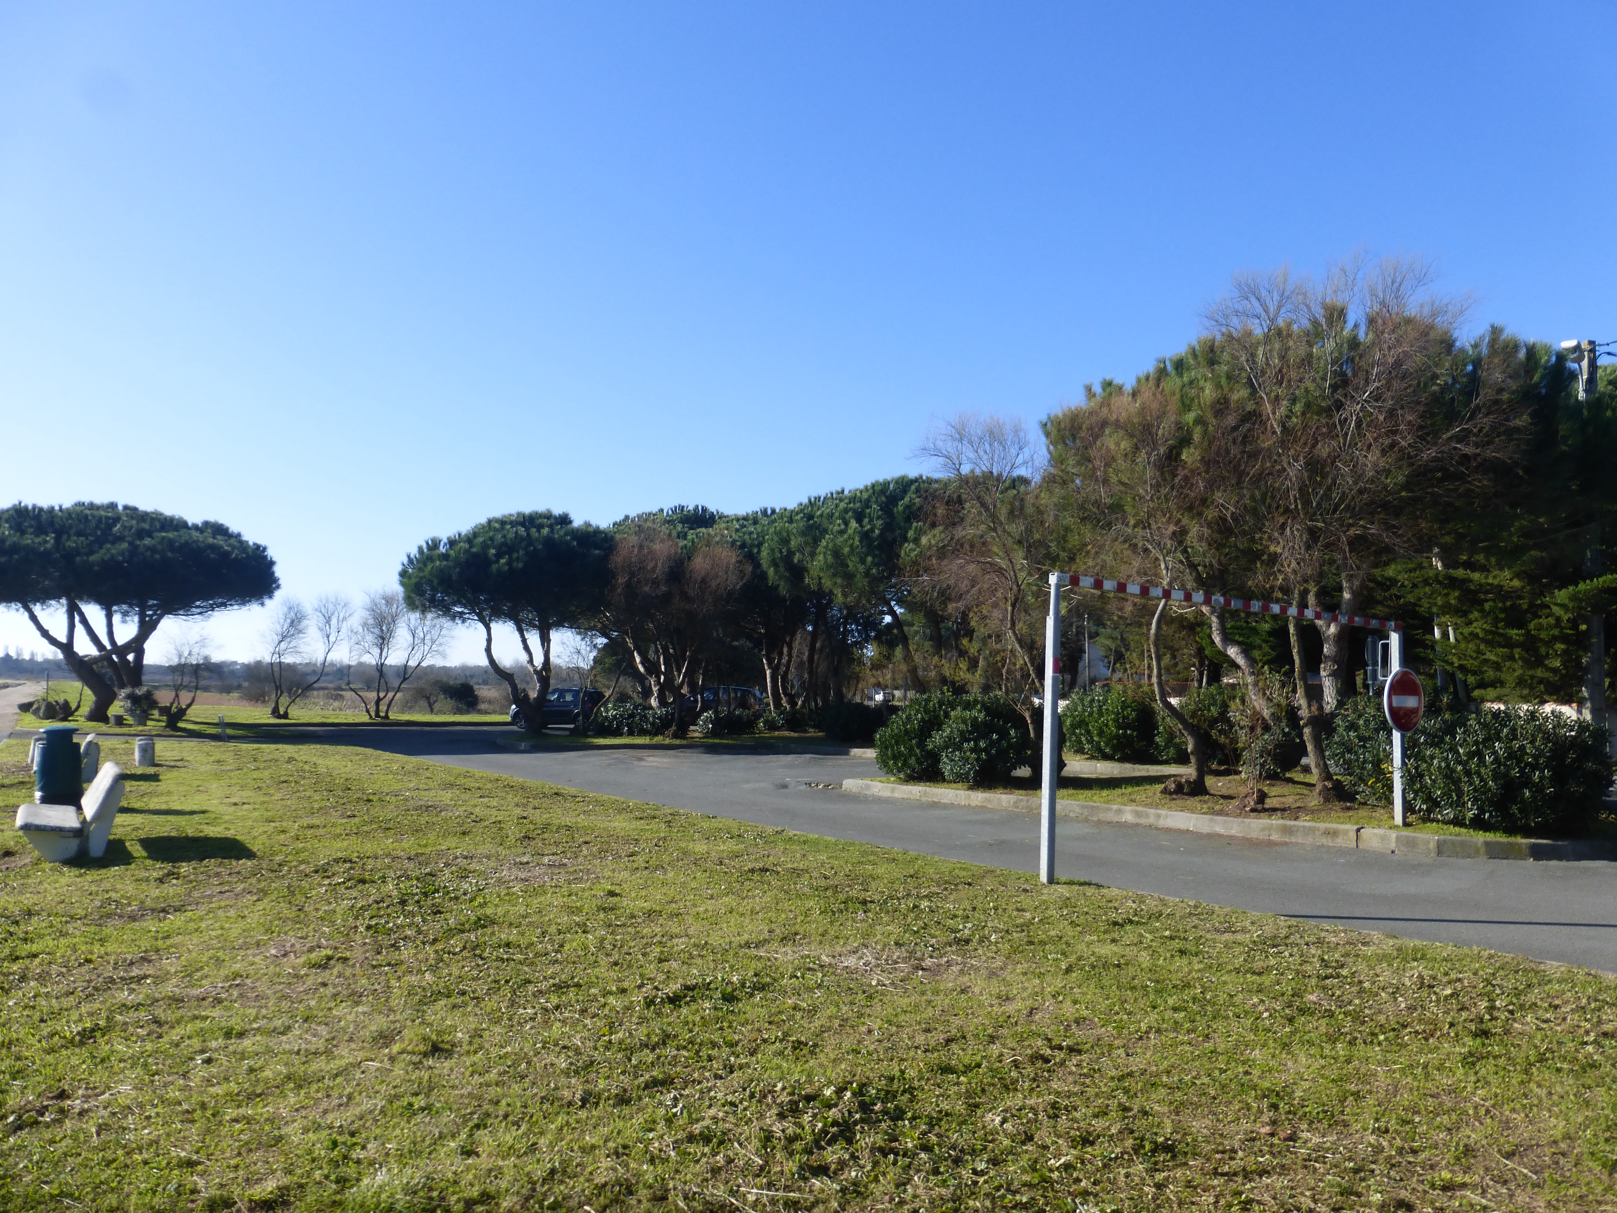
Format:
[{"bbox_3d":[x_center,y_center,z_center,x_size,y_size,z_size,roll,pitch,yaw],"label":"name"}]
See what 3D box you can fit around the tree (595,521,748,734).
[{"bbox_3d":[-4.122,0.852,36.513,4.400,6.400,4.200,0,-4,0],"label":"tree"}]

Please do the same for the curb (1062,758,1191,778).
[{"bbox_3d":[4.981,2.580,18.607,0.200,0.210,2.200,4,-5,-44],"label":"curb"}]

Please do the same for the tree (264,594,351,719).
[{"bbox_3d":[-25.983,2.585,60.500,4.150,6.410,4.300,2,-4,-23],"label":"tree"}]

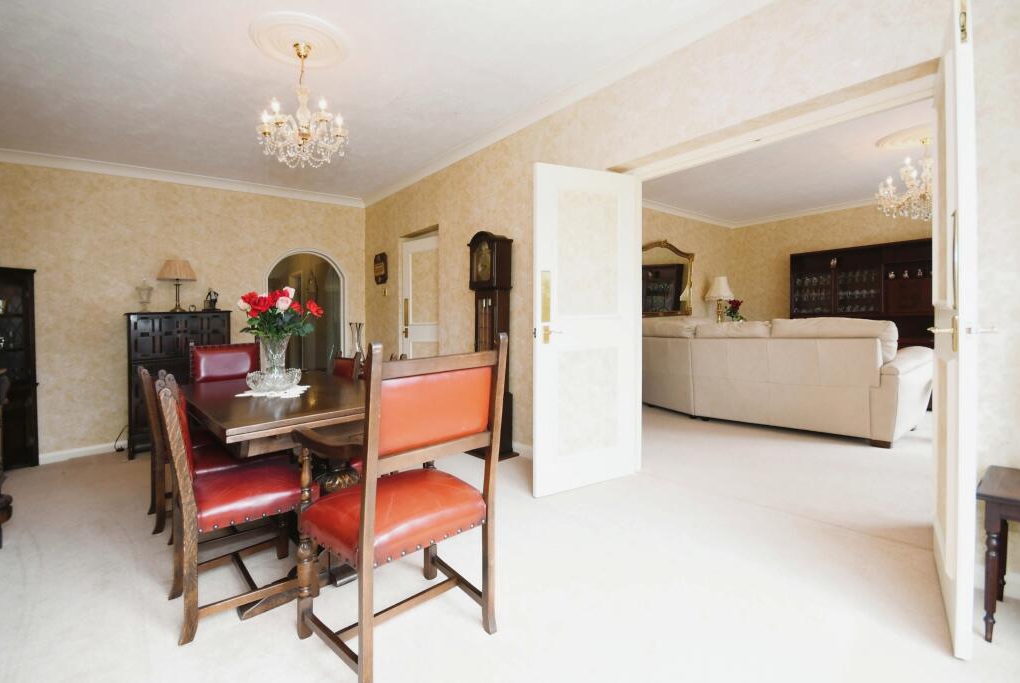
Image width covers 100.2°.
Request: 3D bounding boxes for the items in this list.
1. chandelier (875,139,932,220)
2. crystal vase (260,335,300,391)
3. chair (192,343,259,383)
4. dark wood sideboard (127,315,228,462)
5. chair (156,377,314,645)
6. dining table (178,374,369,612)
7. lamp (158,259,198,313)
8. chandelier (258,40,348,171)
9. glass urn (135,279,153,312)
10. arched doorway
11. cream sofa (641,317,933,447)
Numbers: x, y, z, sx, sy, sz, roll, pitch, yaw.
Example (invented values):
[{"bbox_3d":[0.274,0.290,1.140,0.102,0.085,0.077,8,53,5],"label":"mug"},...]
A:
[{"bbox_3d":[3.816,-1.472,3.900,0.680,0.750,0.680,-4,3,-42],"label":"chandelier"},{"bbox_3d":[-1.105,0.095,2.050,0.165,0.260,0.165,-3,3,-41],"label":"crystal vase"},{"bbox_3d":[-1.930,0.475,3.020,0.530,1.000,0.540,-3,3,-45],"label":"chair"},{"bbox_3d":[-2.930,0.340,3.810,0.730,1.170,0.420,-3,3,-41],"label":"dark wood sideboard"},{"bbox_3d":[-1.116,0.581,1.728,0.500,0.920,0.450,-4,3,-42],"label":"chair"},{"bbox_3d":[-1.000,0.600,1.990,1.350,0.750,0.820,1,3,44],"label":"dining table"},{"bbox_3d":[-2.990,-0.500,3.830,0.290,0.485,0.290,-3,3,-41],"label":"lamp"},{"bbox_3d":[-1.085,-1.240,2.240,0.450,0.640,0.450,-3,3,-41],"label":"chandelier"},{"bbox_3d":[-3.319,-0.417,3.870,0.125,0.308,0.125,-3,3,-42],"label":"glass urn"},{"bbox_3d":[-2.423,-0.095,5.080,0.920,1.980,0.150,-4,3,-42],"label":"arched doorway"},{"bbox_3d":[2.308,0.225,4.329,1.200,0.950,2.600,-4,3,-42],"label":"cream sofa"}]

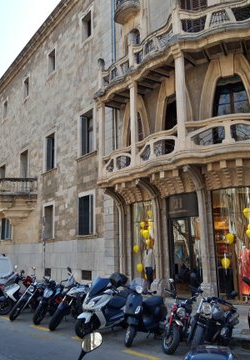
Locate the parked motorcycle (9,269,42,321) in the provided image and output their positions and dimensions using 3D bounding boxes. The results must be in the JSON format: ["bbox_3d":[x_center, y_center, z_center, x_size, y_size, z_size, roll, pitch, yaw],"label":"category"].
[{"bbox_3d":[-2.897,3.519,11.164,0.820,1.300,2.120,-5,-12,17],"label":"parked motorcycle"}]

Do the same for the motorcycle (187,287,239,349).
[{"bbox_3d":[1.772,2.857,7.556,0.760,1.120,2.000,-7,-12,30],"label":"motorcycle"}]

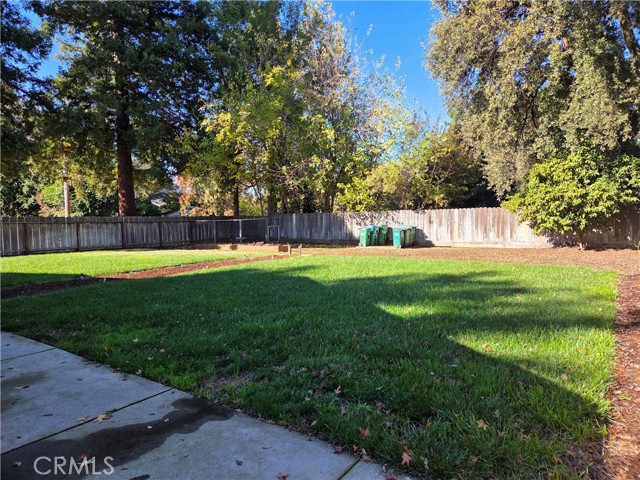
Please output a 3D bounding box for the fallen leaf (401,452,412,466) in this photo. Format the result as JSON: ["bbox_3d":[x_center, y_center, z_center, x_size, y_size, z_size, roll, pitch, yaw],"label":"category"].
[{"bbox_3d":[0.530,1.340,2.592,0.072,0.035,0.090,1,3,12],"label":"fallen leaf"}]

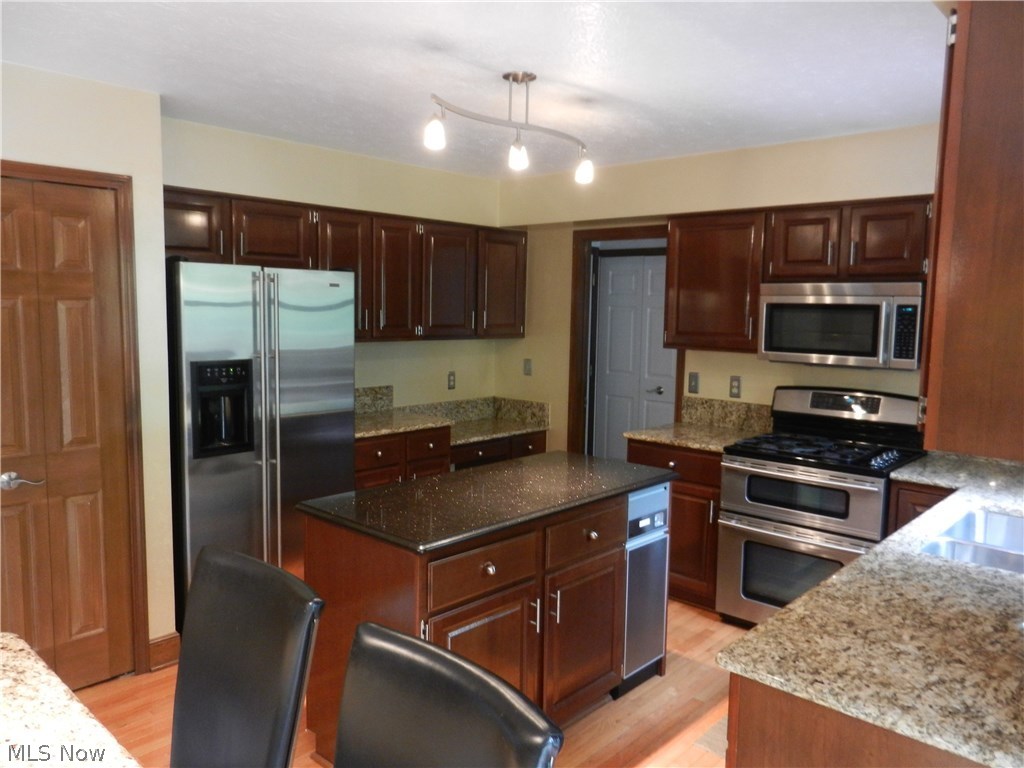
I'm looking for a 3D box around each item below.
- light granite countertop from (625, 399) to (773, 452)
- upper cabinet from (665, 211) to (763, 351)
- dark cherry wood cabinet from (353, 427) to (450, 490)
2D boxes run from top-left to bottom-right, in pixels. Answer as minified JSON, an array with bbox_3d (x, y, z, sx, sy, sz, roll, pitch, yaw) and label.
[{"bbox_3d":[1.060,0.229,4.186,0.625,0.217,0.620,7,9,43],"label":"light granite countertop"},{"bbox_3d":[1.202,-0.568,4.158,0.573,0.763,0.360,7,9,43],"label":"upper cabinet"},{"bbox_3d":[-0.847,0.696,4.558,0.605,0.870,0.710,7,9,43],"label":"dark cherry wood cabinet"}]

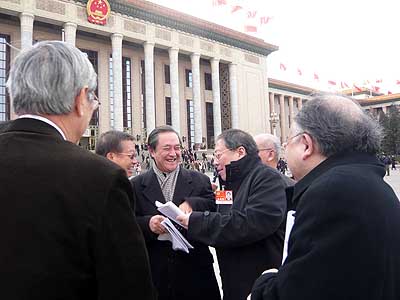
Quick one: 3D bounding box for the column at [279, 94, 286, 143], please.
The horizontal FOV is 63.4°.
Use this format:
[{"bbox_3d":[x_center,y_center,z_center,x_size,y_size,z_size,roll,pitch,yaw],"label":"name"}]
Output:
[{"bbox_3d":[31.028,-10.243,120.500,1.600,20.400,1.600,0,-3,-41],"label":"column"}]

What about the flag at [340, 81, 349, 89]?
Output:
[{"bbox_3d":[67.233,-30.232,150.000,3.000,2.400,0.600,-3,-2,24],"label":"flag"}]

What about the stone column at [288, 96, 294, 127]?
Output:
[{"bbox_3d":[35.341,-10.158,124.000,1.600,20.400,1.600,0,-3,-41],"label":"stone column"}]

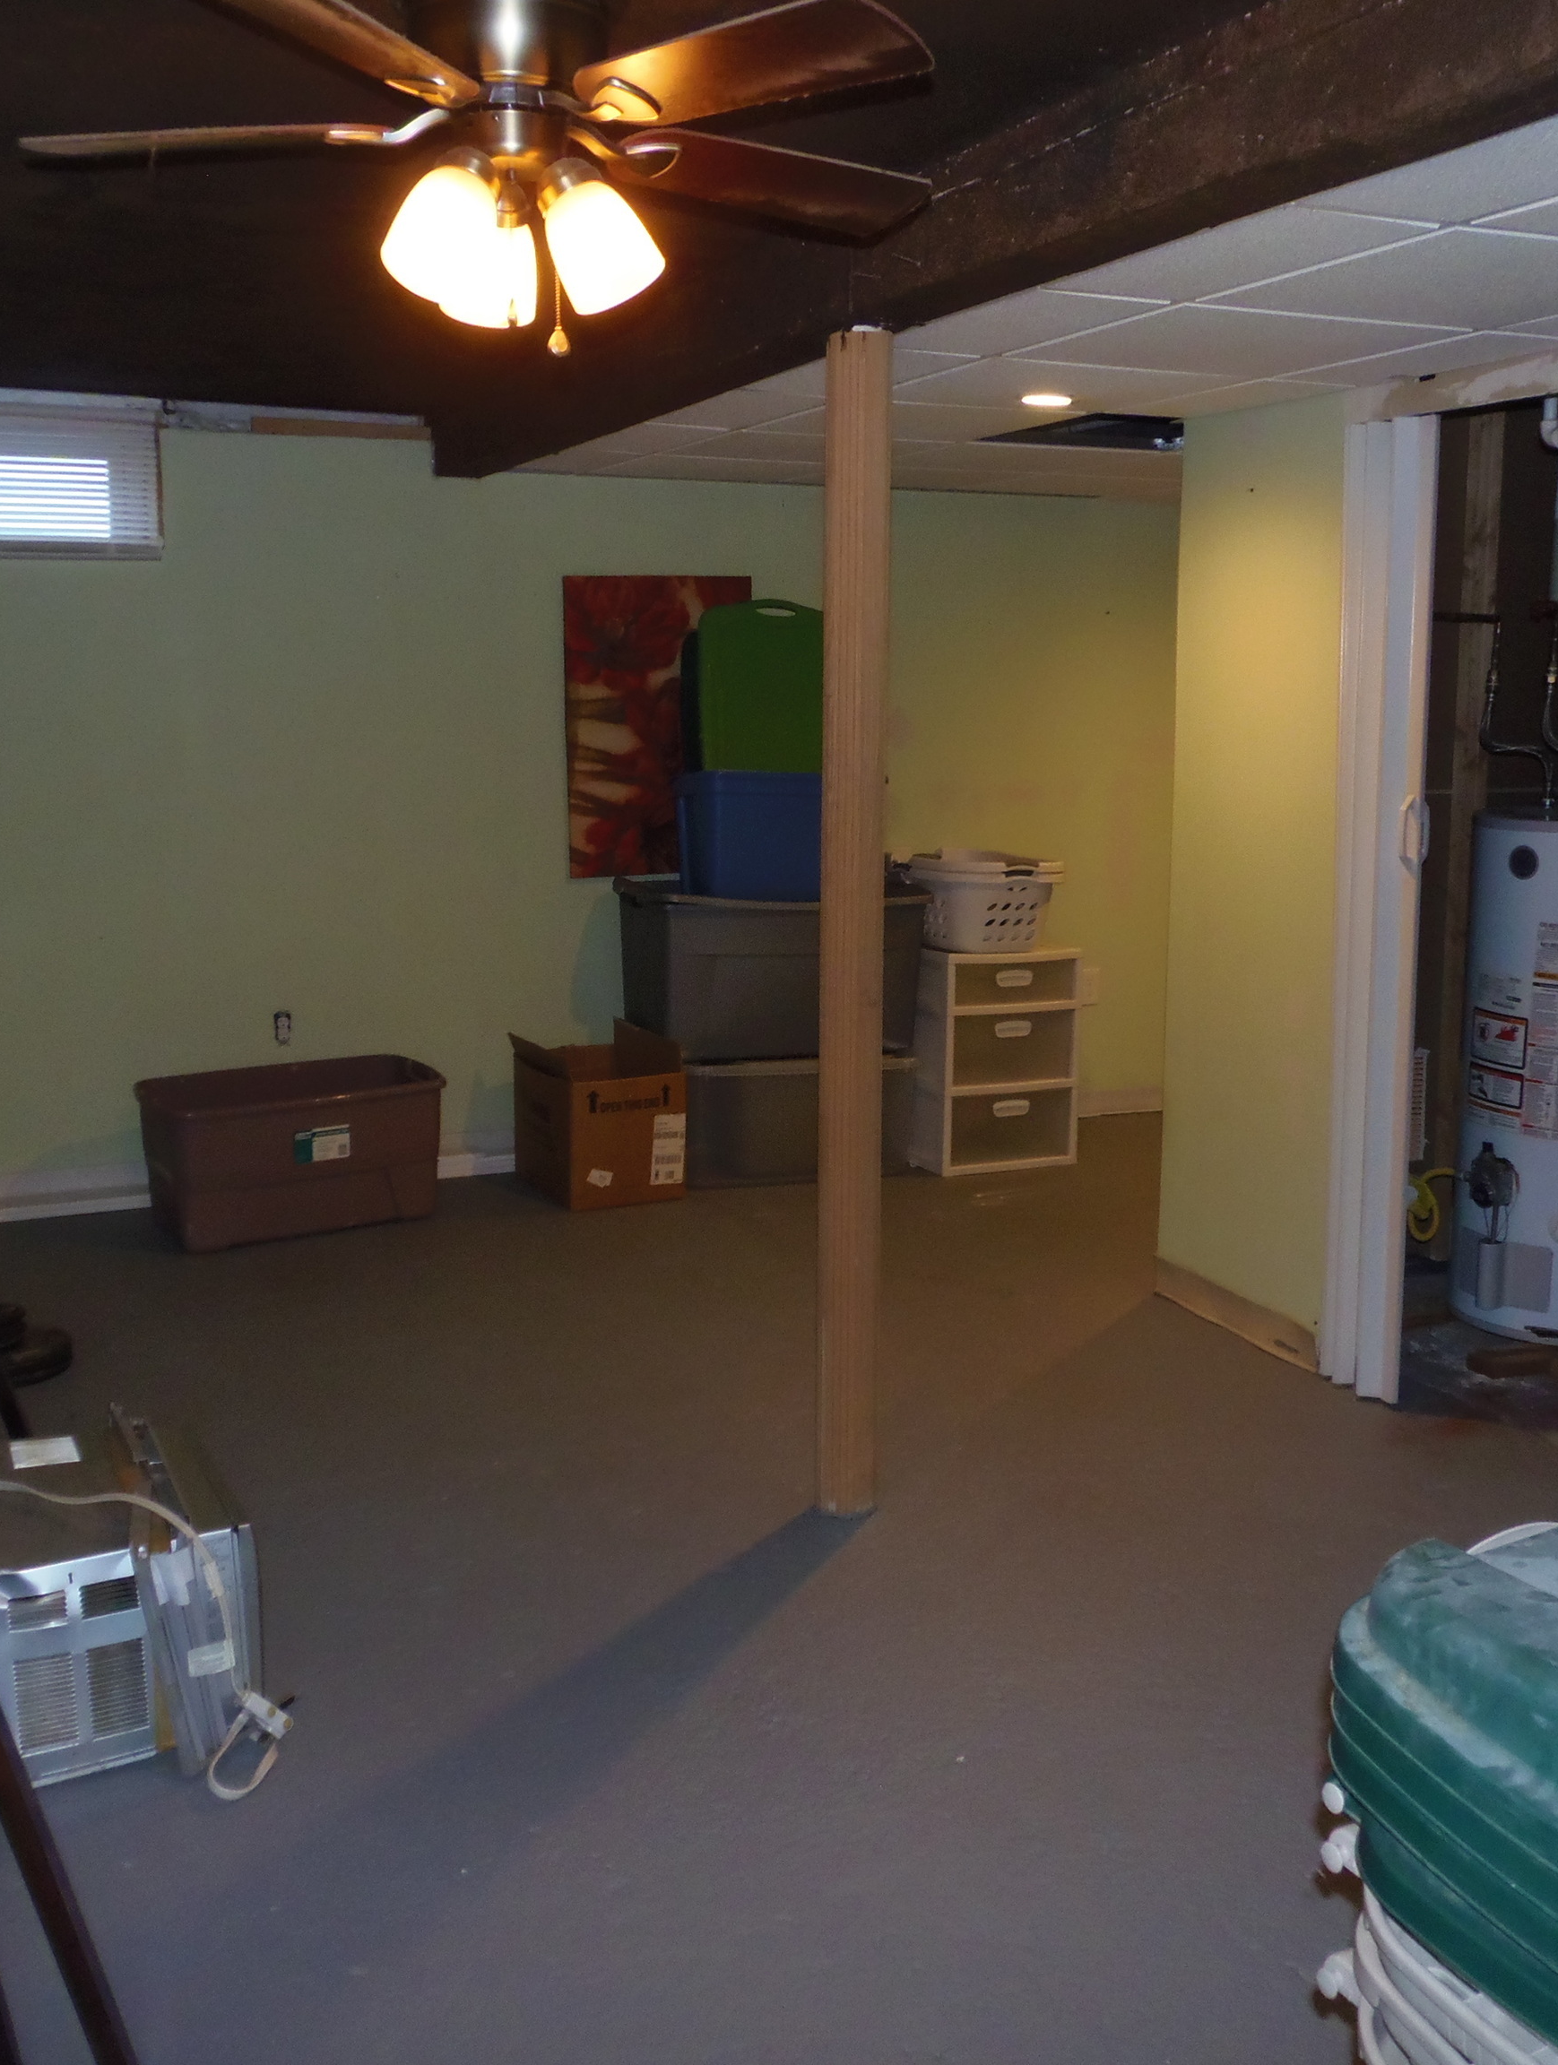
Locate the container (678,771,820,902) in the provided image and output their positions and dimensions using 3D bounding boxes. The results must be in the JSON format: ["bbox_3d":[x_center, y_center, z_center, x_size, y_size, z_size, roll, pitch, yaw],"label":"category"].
[{"bbox_3d":[-0.036,-0.631,5.906,0.480,0.385,0.470,-3,11,-17],"label":"container"}]

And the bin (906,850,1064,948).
[{"bbox_3d":[0.617,-0.440,6.225,0.450,0.300,0.590,-4,12,-23],"label":"bin"}]

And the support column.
[{"bbox_3d":[0.136,-0.148,3.472,0.110,2.150,0.110,-4,12,-23],"label":"support column"}]

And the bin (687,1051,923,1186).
[{"bbox_3d":[-0.021,0.240,6.105,0.800,0.415,0.500,-3,11,-15],"label":"bin"}]

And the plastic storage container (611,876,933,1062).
[{"bbox_3d":[-0.026,-0.201,5.986,0.880,0.485,0.520,-3,11,-15],"label":"plastic storage container"}]

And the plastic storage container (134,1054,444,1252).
[{"bbox_3d":[-1.413,0.343,5.570,0.805,0.400,0.522,-7,13,-32],"label":"plastic storage container"}]

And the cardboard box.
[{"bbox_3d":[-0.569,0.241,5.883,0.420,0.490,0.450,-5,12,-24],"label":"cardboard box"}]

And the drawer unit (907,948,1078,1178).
[{"bbox_3d":[0.668,0.058,6.269,0.487,0.715,0.390,-4,11,-22],"label":"drawer unit"}]

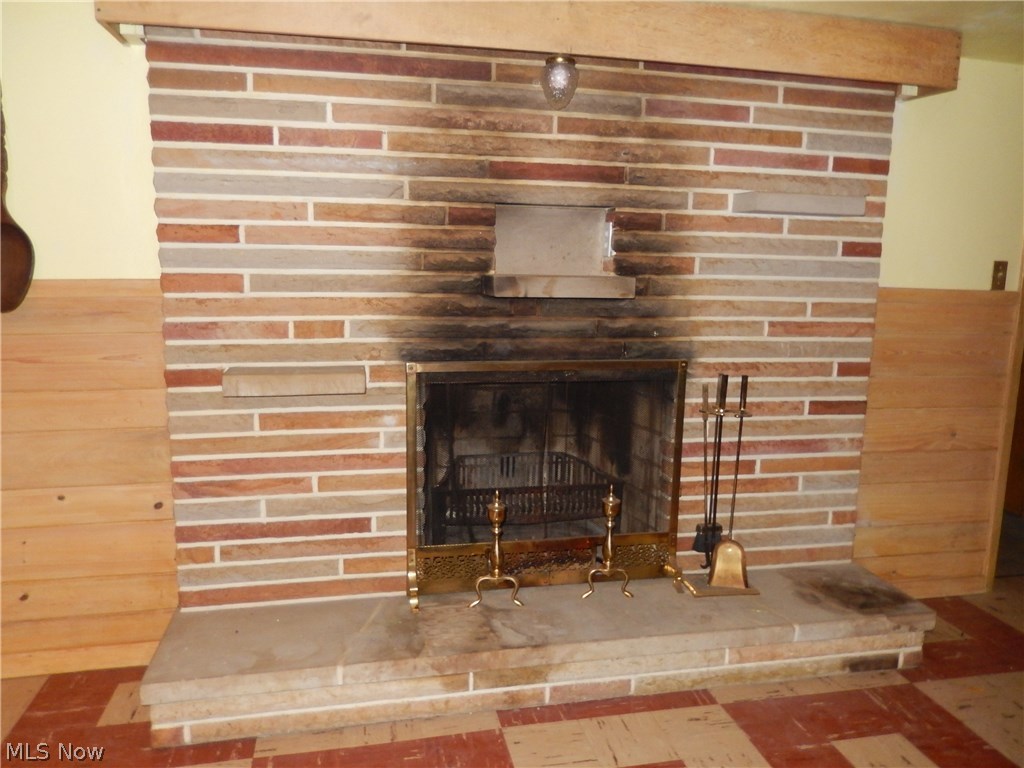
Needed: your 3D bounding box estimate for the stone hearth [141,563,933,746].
[{"bbox_3d":[0.166,0.850,2.453,2.466,0.202,0.424,-1,10,-11],"label":"stone hearth"}]

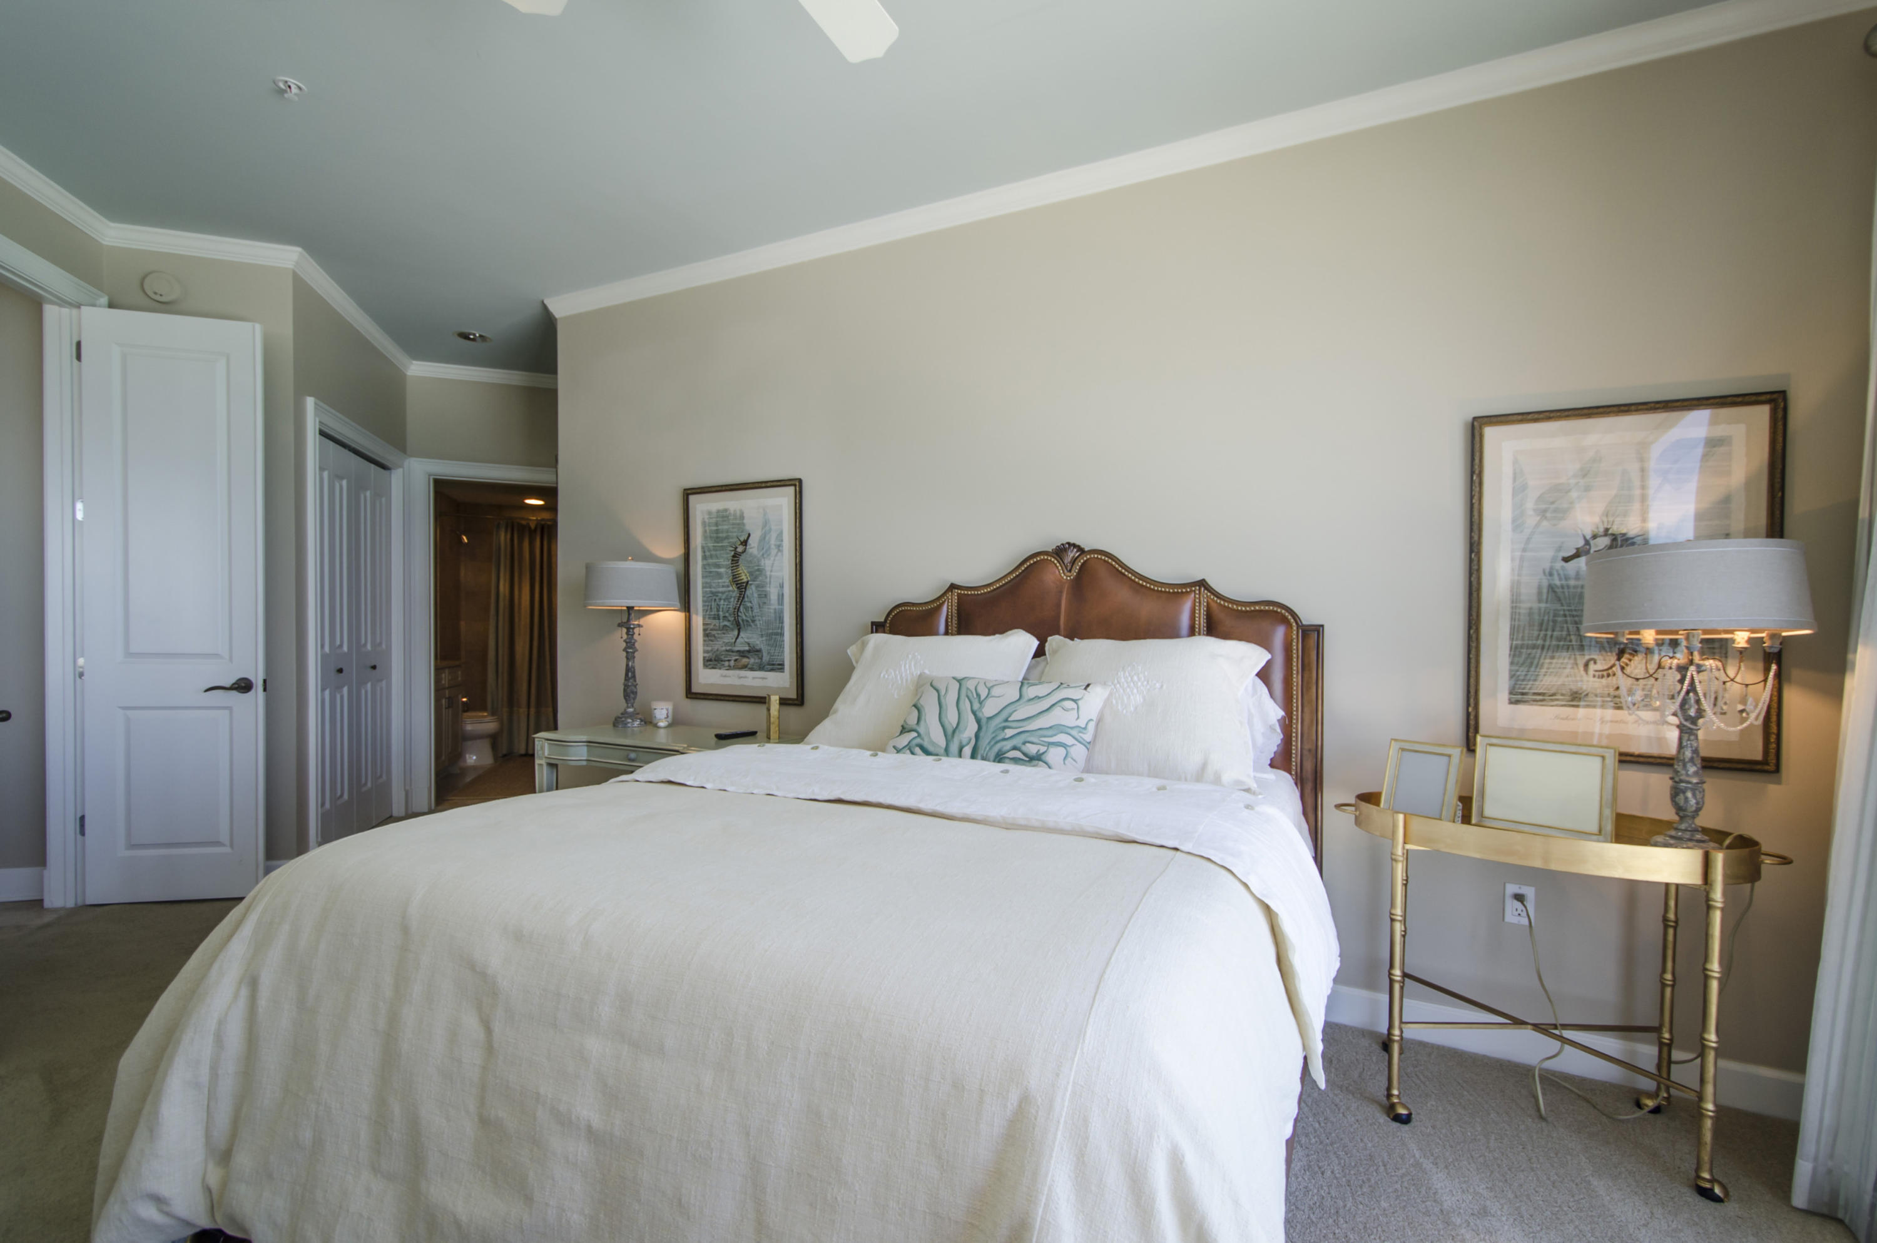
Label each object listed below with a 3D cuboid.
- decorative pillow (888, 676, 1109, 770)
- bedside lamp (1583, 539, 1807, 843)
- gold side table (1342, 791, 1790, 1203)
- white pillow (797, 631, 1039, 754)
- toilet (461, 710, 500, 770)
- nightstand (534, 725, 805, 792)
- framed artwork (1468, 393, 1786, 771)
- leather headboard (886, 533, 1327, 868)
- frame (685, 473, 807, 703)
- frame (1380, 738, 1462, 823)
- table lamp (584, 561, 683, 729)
[{"bbox_3d":[0.158,0.297,2.259,0.610,0.330,0.140,1,-41,26],"label":"decorative pillow"},{"bbox_3d":[1.754,0.179,1.822,0.390,0.710,0.390,1,1,26],"label":"bedside lamp"},{"bbox_3d":[1.471,0.861,1.926,0.880,0.755,0.450,1,1,26],"label":"gold side table"},{"bbox_3d":[-0.053,0.247,2.553,0.710,0.500,0.180,1,-41,26],"label":"white pillow"},{"bbox_3d":[-3.898,0.773,6.268,0.700,0.740,0.380,0,1,-19],"label":"toilet"},{"bbox_3d":[-1.082,0.843,3.239,1.080,0.720,0.490,1,1,26],"label":"nightstand"},{"bbox_3d":[1.795,-0.102,2.068,0.645,0.940,0.030,1,1,26],"label":"framed artwork"},{"bbox_3d":[0.453,0.478,2.690,1.560,1.480,0.090,1,1,26],"label":"leather headboard"},{"bbox_3d":[-0.854,-0.122,3.384,0.648,0.940,0.030,1,1,26],"label":"frame"},{"bbox_3d":[1.250,0.428,2.016,0.035,0.220,0.165,23,-13,-35],"label":"frame"},{"bbox_3d":[-1.325,0.103,3.406,0.390,0.745,0.390,1,1,26],"label":"table lamp"}]

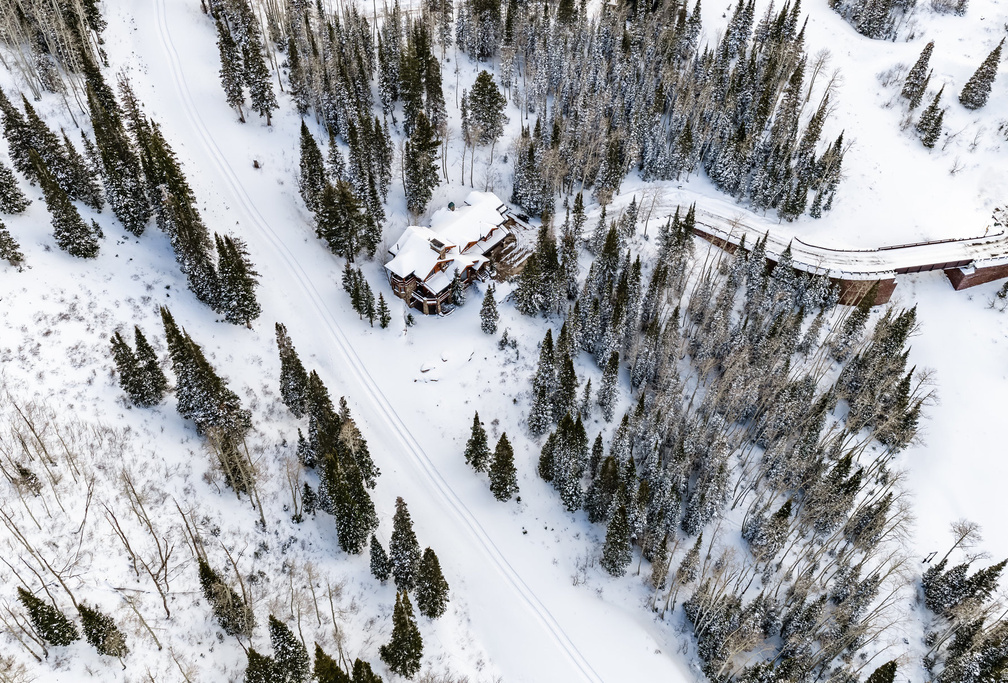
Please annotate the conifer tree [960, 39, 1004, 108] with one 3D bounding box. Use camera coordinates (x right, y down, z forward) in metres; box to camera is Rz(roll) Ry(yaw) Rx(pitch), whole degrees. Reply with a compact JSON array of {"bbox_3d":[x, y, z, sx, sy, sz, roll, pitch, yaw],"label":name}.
[{"bbox_3d":[108.830,-60.190,179.220,6.600,16.350,6.600,2,45,0],"label":"conifer tree"}]

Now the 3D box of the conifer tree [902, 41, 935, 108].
[{"bbox_3d":[108.560,-69.440,207.030,5.400,17.300,5.400,1,44,0],"label":"conifer tree"}]

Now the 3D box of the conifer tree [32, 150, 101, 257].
[{"bbox_3d":[-84.950,-25.980,152.030,7.600,23.000,7.600,1,44,0],"label":"conifer tree"}]

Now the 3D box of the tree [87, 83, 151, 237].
[{"bbox_3d":[-64.230,-29.210,131.000,6.000,28.470,6.000,2,45,0],"label":"tree"}]

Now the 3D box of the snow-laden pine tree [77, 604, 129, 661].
[{"bbox_3d":[-63.930,44.610,125.030,5.800,15.000,5.800,1,44,0],"label":"snow-laden pine tree"}]

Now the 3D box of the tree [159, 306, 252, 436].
[{"bbox_3d":[-46.400,3.530,119.000,11.500,24.500,11.500,1,44,0],"label":"tree"}]

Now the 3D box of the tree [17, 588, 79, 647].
[{"bbox_3d":[-72.560,42.570,124.560,5.800,15.300,5.800,1,44,0],"label":"tree"}]

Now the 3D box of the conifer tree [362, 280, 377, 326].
[{"bbox_3d":[-23.320,-6.480,135.860,3.000,10.200,3.000,1,44,0],"label":"conifer tree"}]

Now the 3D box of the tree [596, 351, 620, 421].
[{"bbox_3d":[20.750,8.260,153.840,4.800,18.280,4.800,1,44,0],"label":"tree"}]

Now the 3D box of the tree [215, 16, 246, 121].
[{"bbox_3d":[-58.350,-57.120,168.180,5.000,22.980,5.000,1,44,0],"label":"tree"}]

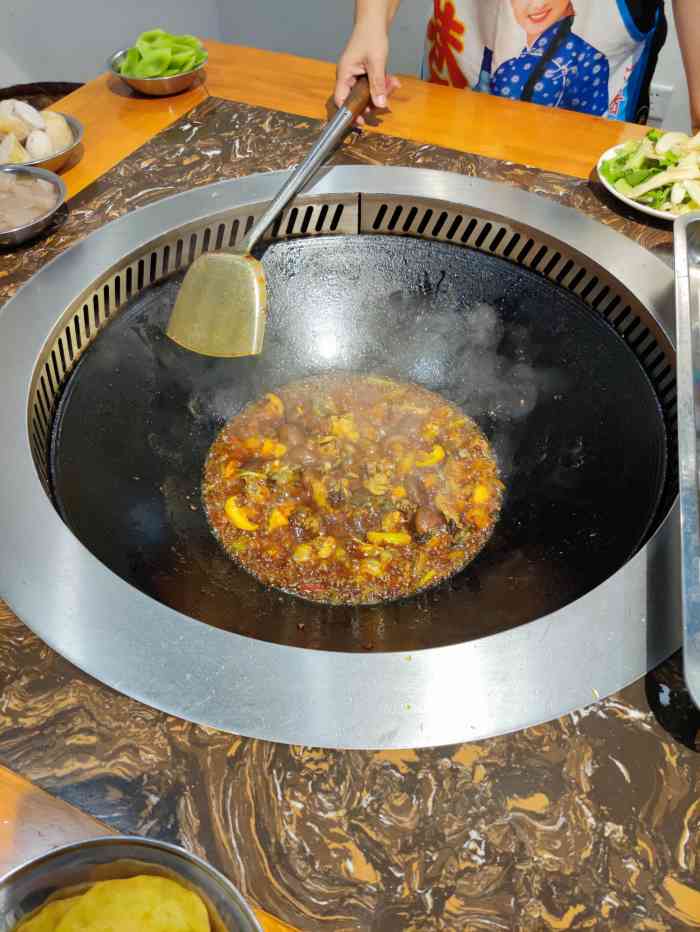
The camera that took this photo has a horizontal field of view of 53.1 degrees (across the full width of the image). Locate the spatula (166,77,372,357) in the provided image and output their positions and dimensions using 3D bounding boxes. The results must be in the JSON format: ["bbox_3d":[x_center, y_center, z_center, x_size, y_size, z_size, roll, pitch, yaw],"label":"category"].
[{"bbox_3d":[-0.061,-0.348,0.875,0.115,0.060,0.530,15,63,19],"label":"spatula"}]

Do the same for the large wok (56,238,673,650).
[{"bbox_3d":[0.009,-0.019,0.787,0.615,0.170,0.615,1,50,0],"label":"large wok"}]

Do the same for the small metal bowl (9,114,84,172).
[{"bbox_3d":[-0.418,-0.405,0.897,0.153,0.045,0.153,0,50,0],"label":"small metal bowl"}]

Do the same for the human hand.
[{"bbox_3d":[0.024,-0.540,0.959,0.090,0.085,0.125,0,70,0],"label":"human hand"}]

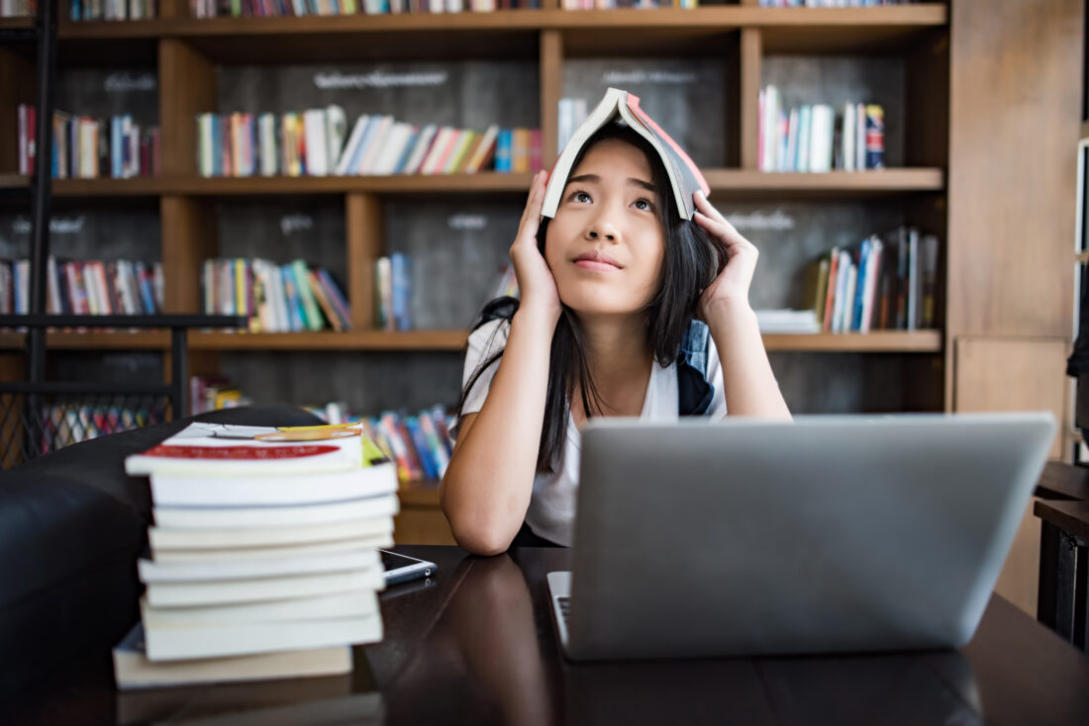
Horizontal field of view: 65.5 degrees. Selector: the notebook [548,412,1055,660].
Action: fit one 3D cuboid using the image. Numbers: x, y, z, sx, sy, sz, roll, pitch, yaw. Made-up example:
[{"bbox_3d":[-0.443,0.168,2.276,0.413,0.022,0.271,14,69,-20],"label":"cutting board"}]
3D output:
[{"bbox_3d":[0.152,0.111,0.633,0.281,0.177,0.289,0,3,-4],"label":"notebook"}]

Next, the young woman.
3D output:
[{"bbox_3d":[0.105,0.327,1.000,0.430,1.170,0.600,0,3,0],"label":"young woman"}]

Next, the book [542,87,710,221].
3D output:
[{"bbox_3d":[0.098,-0.234,0.928,0.172,0.127,0.205,2,17,9],"label":"book"}]

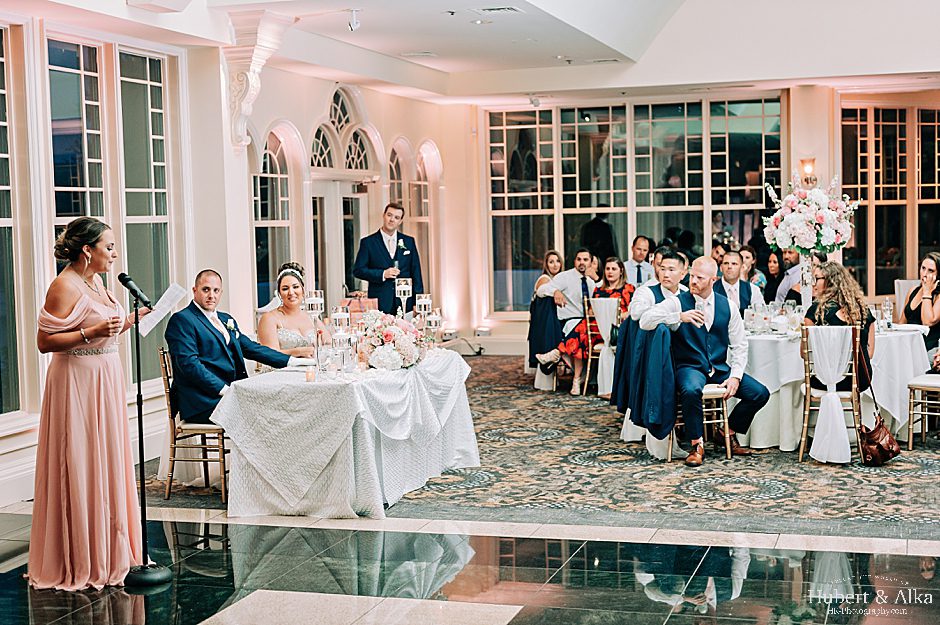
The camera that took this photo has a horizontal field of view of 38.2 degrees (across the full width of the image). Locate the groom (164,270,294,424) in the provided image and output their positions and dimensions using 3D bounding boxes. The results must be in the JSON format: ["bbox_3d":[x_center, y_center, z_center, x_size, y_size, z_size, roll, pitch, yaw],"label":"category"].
[{"bbox_3d":[-1.400,0.432,8.258,0.860,1.380,0.680,1,4,35],"label":"groom"}]

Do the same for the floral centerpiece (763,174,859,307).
[{"bbox_3d":[2.474,-0.439,9.858,0.670,1.120,0.690,0,4,17],"label":"floral centerpiece"}]

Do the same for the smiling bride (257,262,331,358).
[{"bbox_3d":[-1.068,0.363,9.220,0.600,1.390,0.740,-5,5,-40],"label":"smiling bride"}]

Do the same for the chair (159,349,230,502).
[{"bbox_3d":[-1.574,0.660,8.274,0.440,0.915,0.410,0,4,25],"label":"chair"}]

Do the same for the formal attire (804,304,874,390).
[{"bbox_3d":[2.467,0.227,9.077,0.450,0.630,0.450,-1,4,10],"label":"formal attire"}]

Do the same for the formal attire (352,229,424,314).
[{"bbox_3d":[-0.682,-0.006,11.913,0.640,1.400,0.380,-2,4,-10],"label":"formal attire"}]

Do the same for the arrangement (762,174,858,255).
[{"bbox_3d":[2.560,-0.737,10.200,0.680,0.590,0.660,-2,4,0],"label":"arrangement"}]

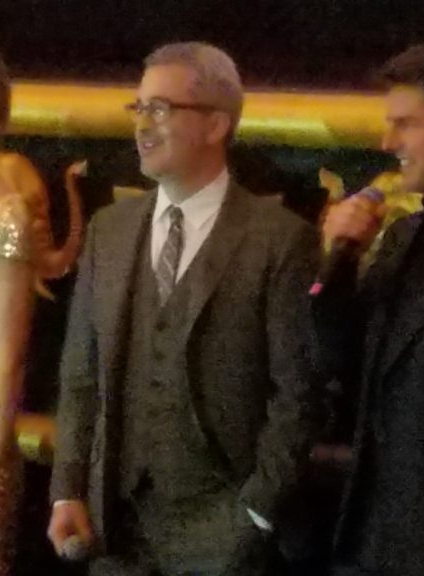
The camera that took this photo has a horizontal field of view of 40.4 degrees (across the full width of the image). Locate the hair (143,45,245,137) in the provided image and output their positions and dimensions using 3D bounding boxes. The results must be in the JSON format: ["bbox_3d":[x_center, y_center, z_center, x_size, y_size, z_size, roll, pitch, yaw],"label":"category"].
[{"bbox_3d":[-0.033,-0.368,1.070,0.190,0.170,0.165,6,-6,-40],"label":"hair"}]

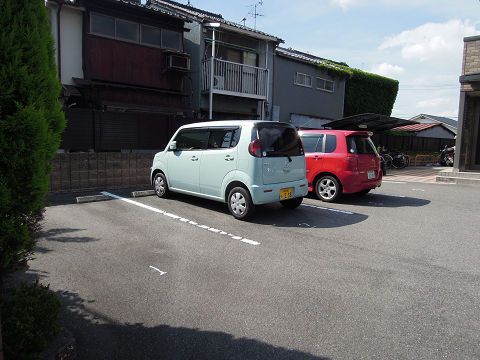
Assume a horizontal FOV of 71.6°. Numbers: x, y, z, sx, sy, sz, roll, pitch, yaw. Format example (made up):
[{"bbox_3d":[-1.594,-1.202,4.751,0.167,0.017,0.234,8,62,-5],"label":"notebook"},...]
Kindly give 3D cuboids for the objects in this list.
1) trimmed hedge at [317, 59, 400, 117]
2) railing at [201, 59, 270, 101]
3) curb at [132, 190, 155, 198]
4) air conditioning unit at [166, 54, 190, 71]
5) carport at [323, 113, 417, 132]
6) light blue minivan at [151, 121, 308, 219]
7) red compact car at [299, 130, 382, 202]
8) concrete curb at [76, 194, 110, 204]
[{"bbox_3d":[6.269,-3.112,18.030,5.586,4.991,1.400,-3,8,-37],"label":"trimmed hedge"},{"bbox_3d":[-0.123,-3.443,11.717,2.389,1.078,0.686,-3,8,-37],"label":"railing"},{"bbox_3d":[-2.084,0.305,7.405,0.610,0.105,0.130,-4,8,-43],"label":"curb"},{"bbox_3d":[-2.062,-3.848,10.986,0.717,0.418,0.450,-3,8,-37],"label":"air conditioning unit"},{"bbox_3d":[6.075,-1.529,15.199,5.867,2.450,1.980,-4,8,-43],"label":"carport"},{"bbox_3d":[-0.368,-0.329,6.613,1.475,1.620,3.395,-4,9,-43],"label":"light blue minivan"},{"bbox_3d":[1.559,-0.454,8.577,1.680,1.535,3.925,-4,8,-43],"label":"red compact car"},{"bbox_3d":[-2.899,0.373,6.605,0.620,0.105,0.130,-4,8,-43],"label":"concrete curb"}]

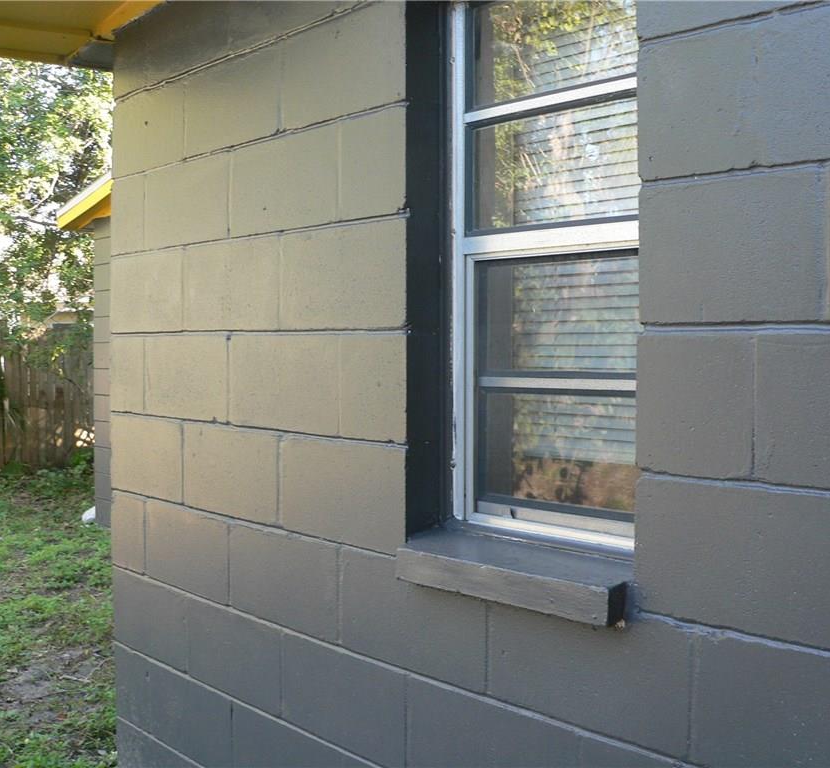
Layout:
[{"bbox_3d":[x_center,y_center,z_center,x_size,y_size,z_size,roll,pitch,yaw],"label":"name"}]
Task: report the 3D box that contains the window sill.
[{"bbox_3d":[0.171,0.306,1.731,0.135,0.069,0.470,-1,3,-41],"label":"window sill"}]

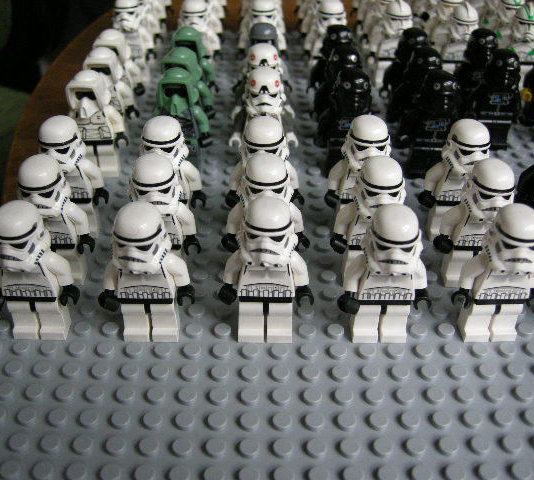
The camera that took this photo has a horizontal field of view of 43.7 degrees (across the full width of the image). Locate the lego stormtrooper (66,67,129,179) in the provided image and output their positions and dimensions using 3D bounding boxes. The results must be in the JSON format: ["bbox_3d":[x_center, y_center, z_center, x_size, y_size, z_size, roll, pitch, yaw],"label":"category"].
[{"bbox_3d":[-0.065,-0.043,0.248,0.025,0.043,0.015,0,36,-1],"label":"lego stormtrooper"}]

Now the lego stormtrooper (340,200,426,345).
[{"bbox_3d":[0.032,0.009,0.179,0.025,0.043,0.014,0,36,-1],"label":"lego stormtrooper"}]

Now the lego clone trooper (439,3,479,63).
[{"bbox_3d":[0.093,-0.093,0.323,0.025,0.043,0.015,0,36,-1],"label":"lego clone trooper"}]

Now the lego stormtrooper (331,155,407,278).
[{"bbox_3d":[0.032,-0.004,0.195,0.025,0.043,0.015,0,36,-1],"label":"lego stormtrooper"}]

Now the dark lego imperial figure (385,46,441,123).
[{"bbox_3d":[0.062,-0.057,0.270,0.025,0.043,0.014,0,36,-1],"label":"dark lego imperial figure"}]

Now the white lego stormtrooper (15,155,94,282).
[{"bbox_3d":[-0.064,-0.005,0.196,0.025,0.043,0.015,0,36,-1],"label":"white lego stormtrooper"}]

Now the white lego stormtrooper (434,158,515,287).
[{"bbox_3d":[0.063,-0.005,0.199,0.025,0.043,0.014,0,36,-1],"label":"white lego stormtrooper"}]

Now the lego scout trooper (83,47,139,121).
[{"bbox_3d":[-0.065,-0.057,0.268,0.025,0.043,0.015,0,36,-1],"label":"lego scout trooper"}]

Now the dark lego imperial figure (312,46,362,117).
[{"bbox_3d":[0.031,-0.056,0.266,0.025,0.043,0.015,0,36,-1],"label":"dark lego imperial figure"}]

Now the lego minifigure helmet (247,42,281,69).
[{"bbox_3d":[-0.001,-0.069,0.260,0.015,0.015,0.015,0,36,-1],"label":"lego minifigure helmet"}]

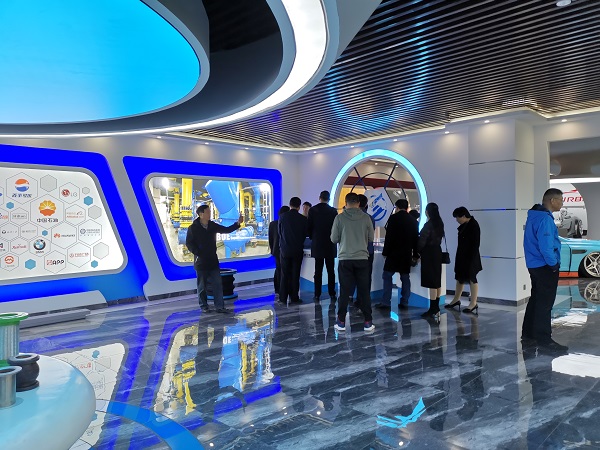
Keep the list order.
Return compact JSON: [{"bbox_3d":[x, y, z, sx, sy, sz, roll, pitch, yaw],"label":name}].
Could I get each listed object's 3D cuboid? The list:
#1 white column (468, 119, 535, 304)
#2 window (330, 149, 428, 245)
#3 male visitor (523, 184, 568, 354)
[{"bbox_3d":[3.434,-0.187,7.973,0.760,2.972,0.784,-1,1,-44],"label":"white column"},{"bbox_3d":[1.638,-0.326,9.942,0.200,2.520,2.546,-1,1,-44],"label":"window"},{"bbox_3d":[2.653,0.476,5.102,0.430,1.735,0.530,-1,1,13],"label":"male visitor"}]

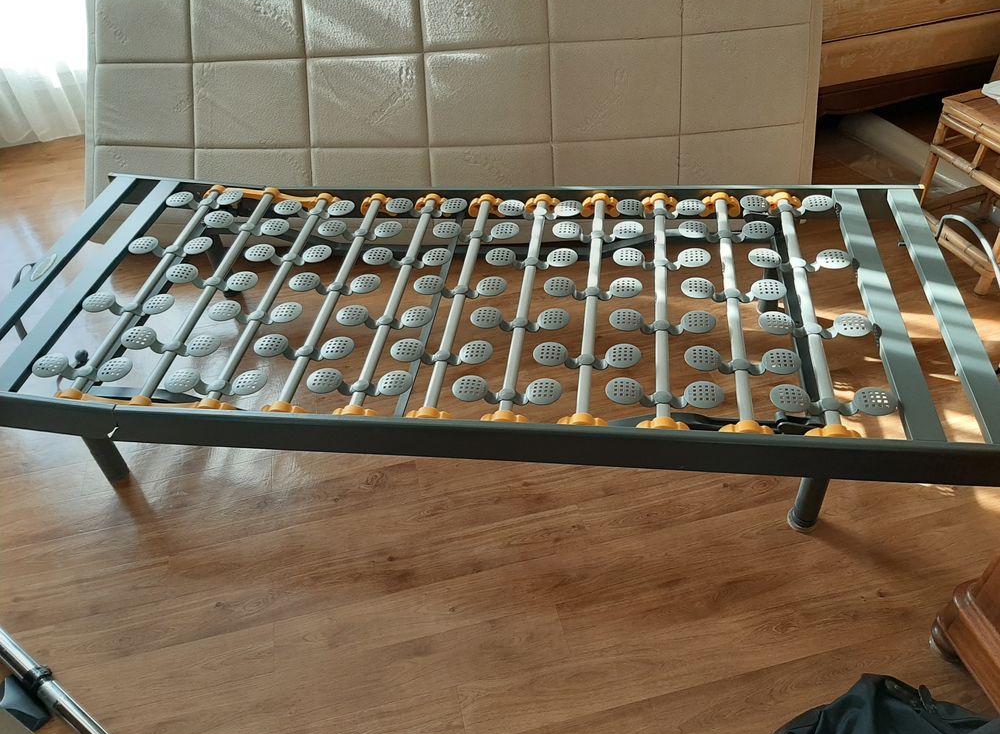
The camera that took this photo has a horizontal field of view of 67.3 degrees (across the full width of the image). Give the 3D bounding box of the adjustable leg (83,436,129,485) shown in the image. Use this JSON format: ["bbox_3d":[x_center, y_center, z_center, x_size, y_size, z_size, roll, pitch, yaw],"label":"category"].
[{"bbox_3d":[-0.845,0.180,1.603,0.055,0.204,0.055,4,45,7],"label":"adjustable leg"}]

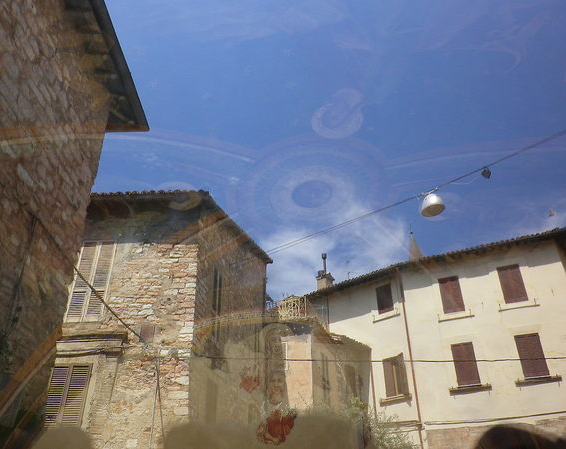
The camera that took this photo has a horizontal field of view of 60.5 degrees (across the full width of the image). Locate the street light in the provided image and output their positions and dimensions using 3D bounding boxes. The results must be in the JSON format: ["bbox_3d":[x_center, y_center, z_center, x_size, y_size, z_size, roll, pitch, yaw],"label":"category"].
[{"bbox_3d":[3.550,-0.479,11.500,0.560,0.400,0.560,-11,-31,17],"label":"street light"}]

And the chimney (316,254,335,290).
[{"bbox_3d":[2.458,2.728,27.850,0.780,2.350,0.740,-22,-36,33],"label":"chimney"}]

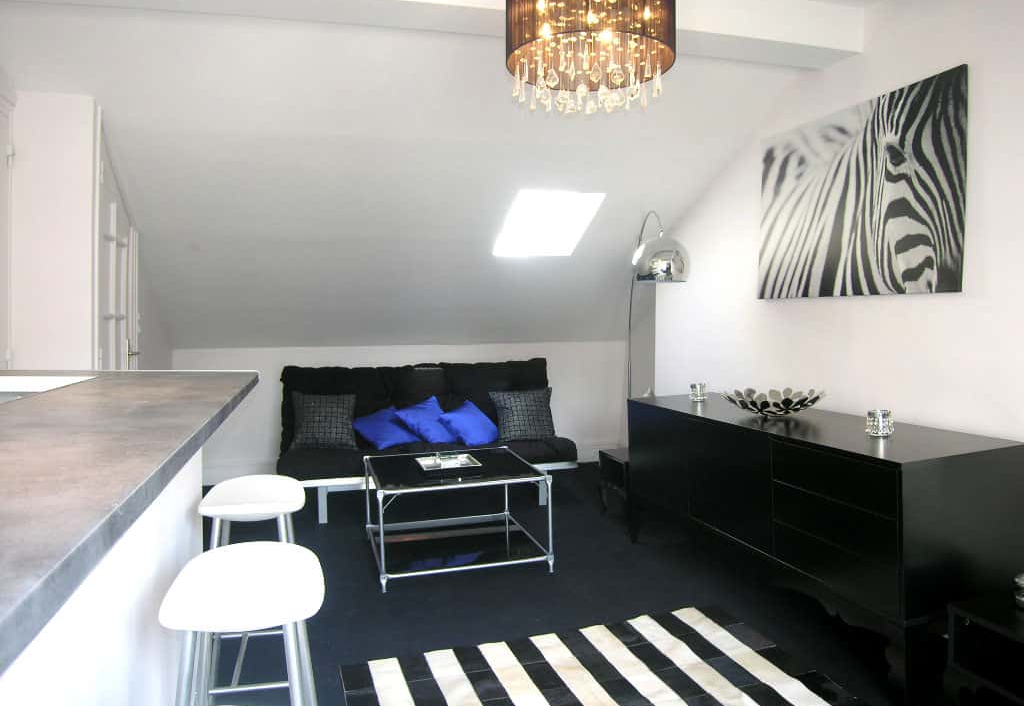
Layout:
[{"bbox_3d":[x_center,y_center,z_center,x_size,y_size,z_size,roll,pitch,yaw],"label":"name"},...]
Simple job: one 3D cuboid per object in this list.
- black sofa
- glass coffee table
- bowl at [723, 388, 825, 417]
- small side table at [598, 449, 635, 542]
[{"bbox_3d":[-0.561,0.536,4.762,1.904,0.892,0.976,-2,3,-16],"label":"black sofa"},{"bbox_3d":[-0.300,0.799,3.638,0.816,0.461,0.833,-2,3,-16],"label":"glass coffee table"},{"bbox_3d":[1.109,0.227,3.033,0.428,0.105,0.428,-1,3,0],"label":"bowl"},{"bbox_3d":[0.811,0.797,4.321,0.452,0.369,0.440,-2,3,-16],"label":"small side table"}]

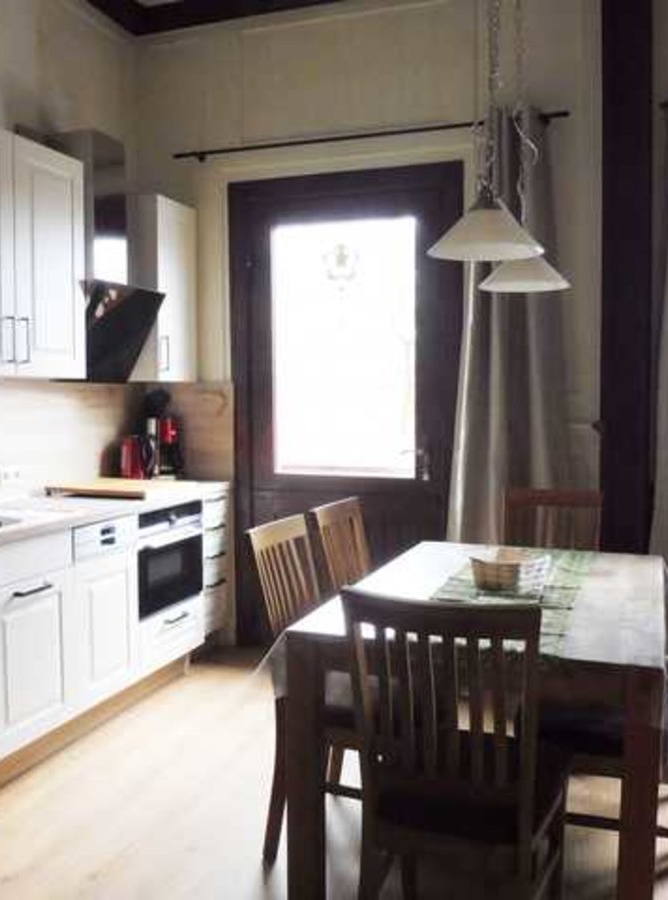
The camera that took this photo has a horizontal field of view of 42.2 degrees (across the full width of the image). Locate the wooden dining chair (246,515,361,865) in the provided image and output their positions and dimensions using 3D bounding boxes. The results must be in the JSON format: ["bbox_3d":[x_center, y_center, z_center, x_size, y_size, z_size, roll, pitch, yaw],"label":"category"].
[{"bbox_3d":[0.055,0.740,2.715,0.537,0.990,0.448,2,4,23],"label":"wooden dining chair"}]

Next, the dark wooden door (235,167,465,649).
[{"bbox_3d":[0.042,-0.155,4.518,1.254,2.507,0.099,2,4,20],"label":"dark wooden door"}]

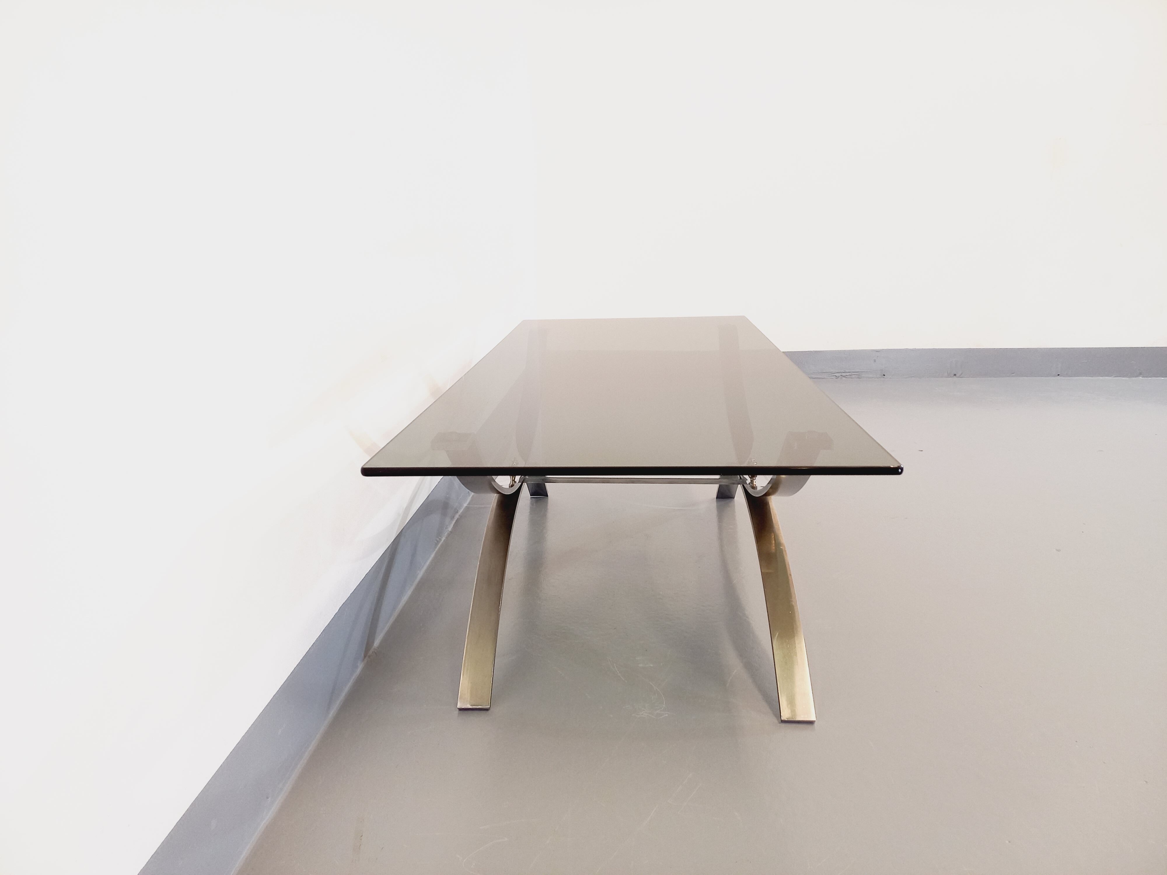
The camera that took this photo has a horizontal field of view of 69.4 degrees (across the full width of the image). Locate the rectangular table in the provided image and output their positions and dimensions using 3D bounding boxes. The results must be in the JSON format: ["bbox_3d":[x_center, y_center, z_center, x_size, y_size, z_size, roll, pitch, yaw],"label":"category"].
[{"bbox_3d":[0.082,0.062,1.441,0.517,0.389,1.211,0,15,4],"label":"rectangular table"}]

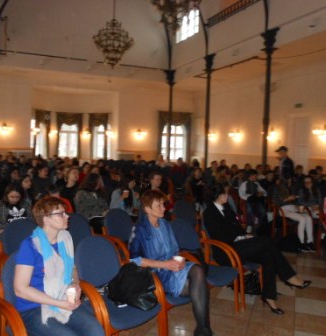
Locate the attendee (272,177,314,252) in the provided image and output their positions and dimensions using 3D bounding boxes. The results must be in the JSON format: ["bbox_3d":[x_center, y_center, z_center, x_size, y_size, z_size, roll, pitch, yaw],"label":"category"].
[{"bbox_3d":[2.236,0.748,6.333,0.500,1.180,0.800,-1,4,-27],"label":"attendee"}]

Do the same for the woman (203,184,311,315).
[{"bbox_3d":[0.994,0.830,3.975,0.920,1.250,0.580,4,4,37],"label":"woman"}]

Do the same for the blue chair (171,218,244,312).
[{"bbox_3d":[0.366,1.032,3.737,0.600,0.850,0.600,-2,5,-44],"label":"blue chair"}]

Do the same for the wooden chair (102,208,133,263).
[{"bbox_3d":[-0.338,0.943,4.149,0.580,0.900,0.580,4,4,37],"label":"wooden chair"}]

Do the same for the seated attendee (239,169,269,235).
[{"bbox_3d":[1.797,0.652,7.198,0.550,1.230,0.800,0,4,-18],"label":"seated attendee"}]

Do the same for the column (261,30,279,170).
[{"bbox_3d":[2.735,-1.231,9.441,0.400,4.760,0.400,0,4,-25],"label":"column"}]

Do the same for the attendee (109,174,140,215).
[{"bbox_3d":[-0.554,0.711,5.903,0.500,1.200,0.780,-2,5,-43],"label":"attendee"}]

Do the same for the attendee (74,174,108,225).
[{"bbox_3d":[-1.014,0.707,5.573,0.780,1.230,0.500,3,4,34],"label":"attendee"}]

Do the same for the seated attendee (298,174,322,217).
[{"bbox_3d":[2.717,0.735,6.702,0.480,1.180,0.760,1,3,-9],"label":"seated attendee"}]

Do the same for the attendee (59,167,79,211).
[{"bbox_3d":[-1.448,0.643,5.799,0.800,1.260,0.500,3,4,32],"label":"attendee"}]

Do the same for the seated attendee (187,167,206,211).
[{"bbox_3d":[0.718,0.617,7.549,0.500,1.240,0.780,0,4,-20],"label":"seated attendee"}]

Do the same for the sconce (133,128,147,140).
[{"bbox_3d":[-1.195,-1.741,18.432,0.600,0.480,0.300,0,4,-25],"label":"sconce"}]

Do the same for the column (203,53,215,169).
[{"bbox_3d":[1.544,-1.482,12.433,0.380,4.860,0.380,0,4,-25],"label":"column"}]

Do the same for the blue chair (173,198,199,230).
[{"bbox_3d":[0.491,0.910,5.033,0.580,0.900,0.580,4,4,41],"label":"blue chair"}]

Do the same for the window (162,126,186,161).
[{"bbox_3d":[0.581,-1.293,19.157,1.450,1.950,0.200,0,4,-25],"label":"window"}]

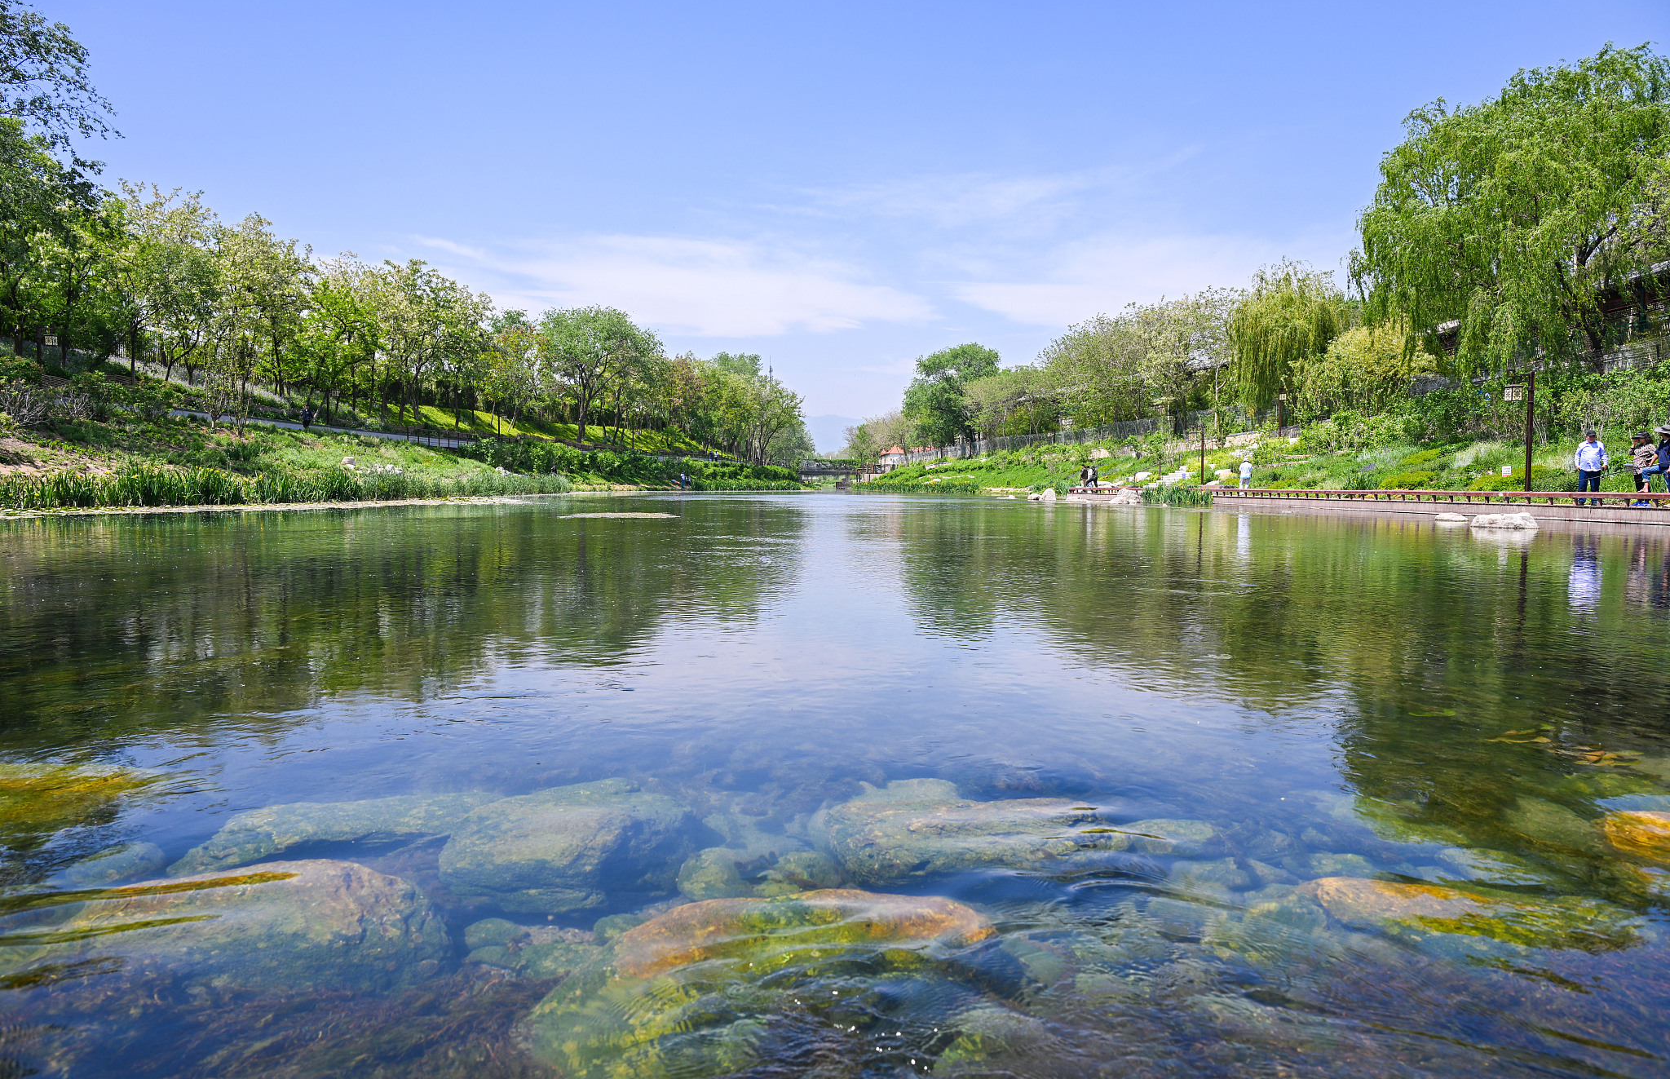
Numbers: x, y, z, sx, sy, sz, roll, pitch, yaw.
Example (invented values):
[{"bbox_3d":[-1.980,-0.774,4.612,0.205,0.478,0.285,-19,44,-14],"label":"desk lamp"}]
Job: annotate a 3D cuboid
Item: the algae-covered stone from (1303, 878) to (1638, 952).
[{"bbox_3d":[1.170,0.703,2.060,0.620,0.200,0.380,0,3,0],"label":"algae-covered stone"}]

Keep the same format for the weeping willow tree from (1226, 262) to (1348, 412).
[{"bbox_3d":[34.972,-15.326,86.000,9.500,12.300,9.500,0,3,0],"label":"weeping willow tree"}]

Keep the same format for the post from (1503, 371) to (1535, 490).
[{"bbox_3d":[19.055,-2.908,31.000,0.880,3.550,0.500,0,3,0],"label":"post"}]

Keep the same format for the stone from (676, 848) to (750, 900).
[{"bbox_3d":[-0.263,0.723,2.400,0.160,0.120,0.150,0,3,0],"label":"stone"}]

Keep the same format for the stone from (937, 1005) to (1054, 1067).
[{"bbox_3d":[0.239,0.737,1.650,0.180,0.110,0.150,0,3,0],"label":"stone"}]

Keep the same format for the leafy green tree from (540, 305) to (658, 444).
[{"bbox_3d":[-23.333,-16.315,110.000,11.700,13.700,11.500,0,3,0],"label":"leafy green tree"}]

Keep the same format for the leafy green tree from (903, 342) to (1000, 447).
[{"bbox_3d":[14.602,-17.892,140.000,12.300,14.100,12.300,0,3,0],"label":"leafy green tree"}]

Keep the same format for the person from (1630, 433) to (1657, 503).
[{"bbox_3d":[18.165,-1.583,25.000,0.460,1.660,0.520,0,3,2],"label":"person"}]

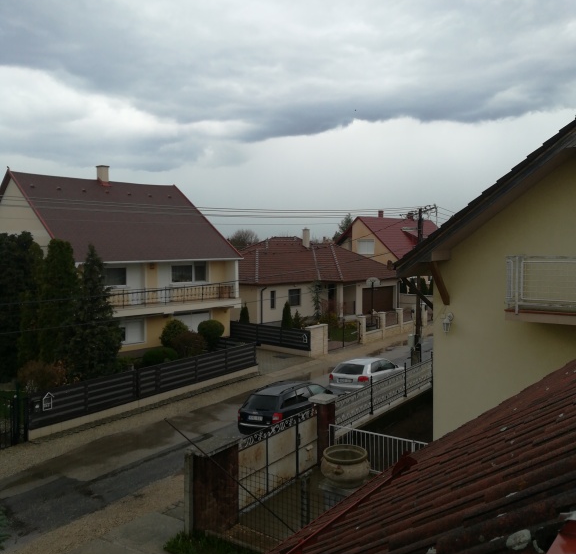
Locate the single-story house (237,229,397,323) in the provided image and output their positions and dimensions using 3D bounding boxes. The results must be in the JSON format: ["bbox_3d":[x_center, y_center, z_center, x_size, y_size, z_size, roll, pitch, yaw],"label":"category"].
[{"bbox_3d":[0.639,-0.321,50.052,11.700,7.300,17.000,3,4,42],"label":"single-story house"}]

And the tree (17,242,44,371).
[{"bbox_3d":[-10.946,1.587,24.616,1.350,6.200,1.350,2,4,34],"label":"tree"}]

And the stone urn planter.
[{"bbox_3d":[1.309,4.345,13.128,1.100,0.660,1.100,0,3,6],"label":"stone urn planter"}]

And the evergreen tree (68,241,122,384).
[{"bbox_3d":[-7.687,1.775,22.914,2.250,6.050,2.250,-1,3,-19],"label":"evergreen tree"}]

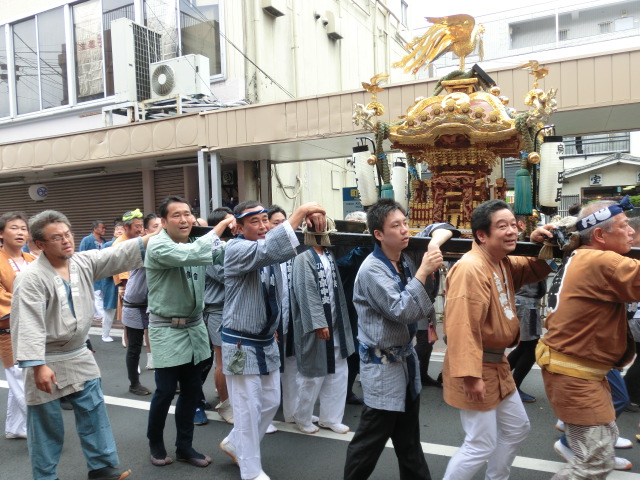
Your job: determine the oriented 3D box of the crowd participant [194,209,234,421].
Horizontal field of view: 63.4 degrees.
[{"bbox_3d":[-0.799,0.585,4.009,0.480,1.660,0.500,-1,2,15],"label":"crowd participant"}]

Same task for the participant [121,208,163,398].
[{"bbox_3d":[-1.629,0.589,4.728,0.480,1.660,0.500,-1,2,25],"label":"participant"}]

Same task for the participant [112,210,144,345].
[{"bbox_3d":[-2.124,0.541,5.844,0.480,1.720,0.520,-1,2,25],"label":"participant"}]

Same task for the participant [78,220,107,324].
[{"bbox_3d":[-3.684,0.496,8.304,0.420,1.600,0.500,-1,2,25],"label":"participant"}]

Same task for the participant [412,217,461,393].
[{"bbox_3d":[1.019,0.515,4.790,0.450,1.640,0.500,-1,2,22],"label":"participant"}]

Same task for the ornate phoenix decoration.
[{"bbox_3d":[0.801,-1.328,3.500,0.570,0.370,0.320,-1,2,23],"label":"ornate phoenix decoration"}]

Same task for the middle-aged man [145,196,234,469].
[{"bbox_3d":[-0.848,0.578,3.303,0.520,1.720,0.480,0,2,37],"label":"middle-aged man"}]

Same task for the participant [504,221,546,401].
[{"bbox_3d":[1.702,0.520,4.263,0.500,1.620,0.500,-1,2,22],"label":"participant"}]

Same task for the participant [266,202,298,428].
[{"bbox_3d":[-0.313,0.569,3.871,0.450,1.670,0.520,-1,2,30],"label":"participant"}]

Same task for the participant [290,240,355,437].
[{"bbox_3d":[0.018,0.607,3.771,0.380,1.580,0.500,0,2,42],"label":"participant"}]

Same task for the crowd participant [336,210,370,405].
[{"bbox_3d":[0.276,0.561,4.368,0.450,1.620,0.500,-1,2,22],"label":"crowd participant"}]

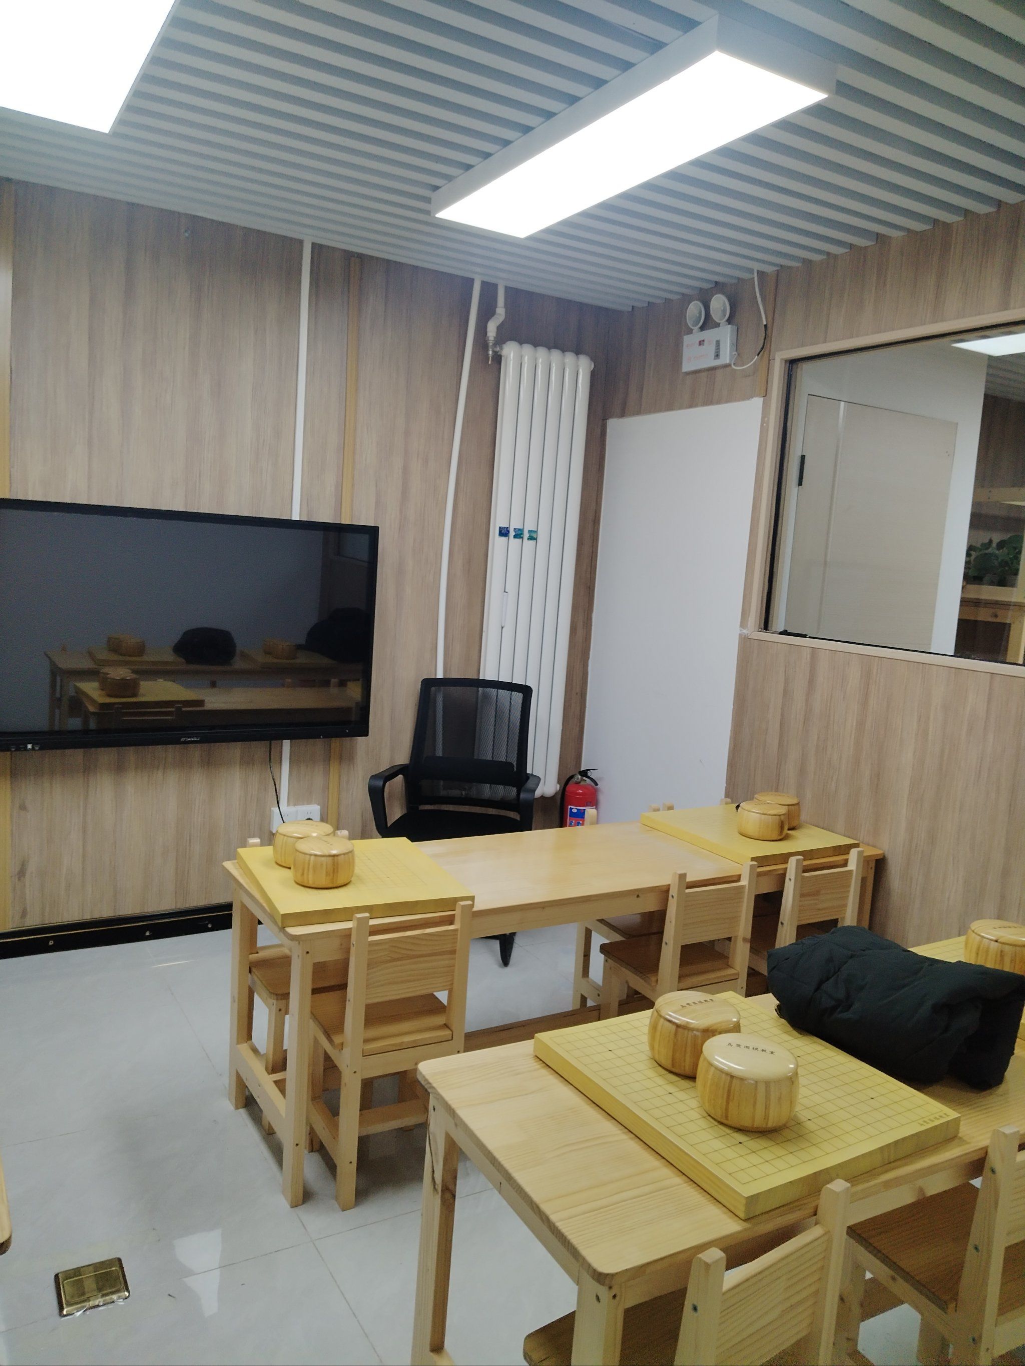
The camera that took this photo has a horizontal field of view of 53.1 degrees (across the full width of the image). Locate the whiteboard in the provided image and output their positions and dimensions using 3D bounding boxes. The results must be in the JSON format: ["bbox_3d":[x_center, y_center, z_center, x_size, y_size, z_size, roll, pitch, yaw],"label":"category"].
[{"bbox_3d":[0.544,-0.094,3.909,0.025,1.850,0.887,0,8,-30],"label":"whiteboard"}]

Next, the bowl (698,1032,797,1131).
[{"bbox_3d":[0.334,0.563,1.455,0.140,0.096,0.140,4,7,0],"label":"bowl"}]

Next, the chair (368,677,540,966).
[{"bbox_3d":[-0.185,0.487,3.600,0.580,0.935,0.600,5,7,8],"label":"chair"}]

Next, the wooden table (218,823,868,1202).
[{"bbox_3d":[0.170,0.772,2.801,1.802,0.611,0.540,-1,8,-31],"label":"wooden table"}]

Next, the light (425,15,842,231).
[{"bbox_3d":[0.203,-1.258,2.437,0.300,0.060,1.200,0,8,-30],"label":"light"}]

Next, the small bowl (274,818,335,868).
[{"bbox_3d":[-0.504,0.388,2.486,0.143,0.094,0.143,4,7,0],"label":"small bowl"}]

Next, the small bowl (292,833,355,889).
[{"bbox_3d":[-0.431,0.409,2.354,0.143,0.094,0.143,4,7,0],"label":"small bowl"}]

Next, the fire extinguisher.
[{"bbox_3d":[0.269,0.616,4.249,0.155,0.530,0.130,4,7,4],"label":"fire extinguisher"}]

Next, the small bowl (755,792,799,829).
[{"bbox_3d":[0.812,0.391,3.149,0.143,0.094,0.143,4,7,0],"label":"small bowl"}]

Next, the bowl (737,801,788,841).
[{"bbox_3d":[0.728,0.399,2.981,0.140,0.096,0.140,4,7,0],"label":"bowl"}]

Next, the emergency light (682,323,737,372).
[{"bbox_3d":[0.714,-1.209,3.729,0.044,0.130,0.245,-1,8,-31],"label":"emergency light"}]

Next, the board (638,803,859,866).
[{"bbox_3d":[0.704,0.449,3.075,0.435,0.028,0.470,-1,8,-32],"label":"board"}]

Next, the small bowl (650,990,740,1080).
[{"bbox_3d":[0.284,0.545,1.605,0.143,0.094,0.143,4,7,0],"label":"small bowl"}]

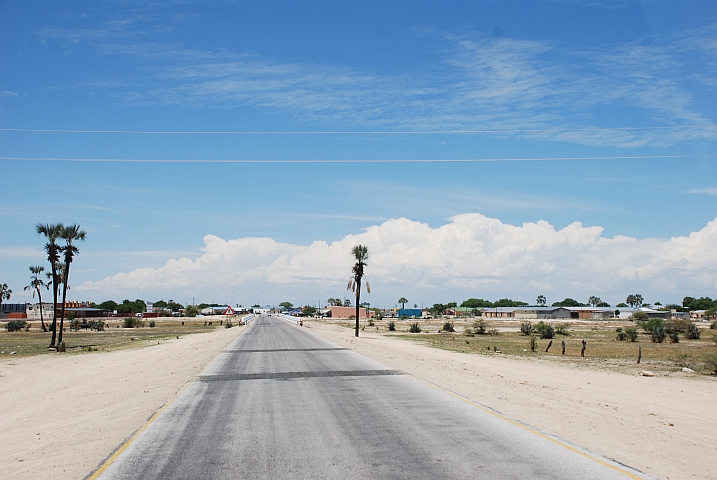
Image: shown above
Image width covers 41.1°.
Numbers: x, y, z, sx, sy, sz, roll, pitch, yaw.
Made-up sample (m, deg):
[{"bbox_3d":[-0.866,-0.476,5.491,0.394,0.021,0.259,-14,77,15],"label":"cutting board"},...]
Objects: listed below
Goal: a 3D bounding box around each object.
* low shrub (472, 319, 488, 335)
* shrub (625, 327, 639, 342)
[{"bbox_3d":[10.324,7.341,81.000,1.354,1.312,1.300,0,-4,0],"label":"low shrub"},{"bbox_3d":[20.671,7.191,72.678,1.042,1.065,0.990,0,-4,0],"label":"shrub"}]

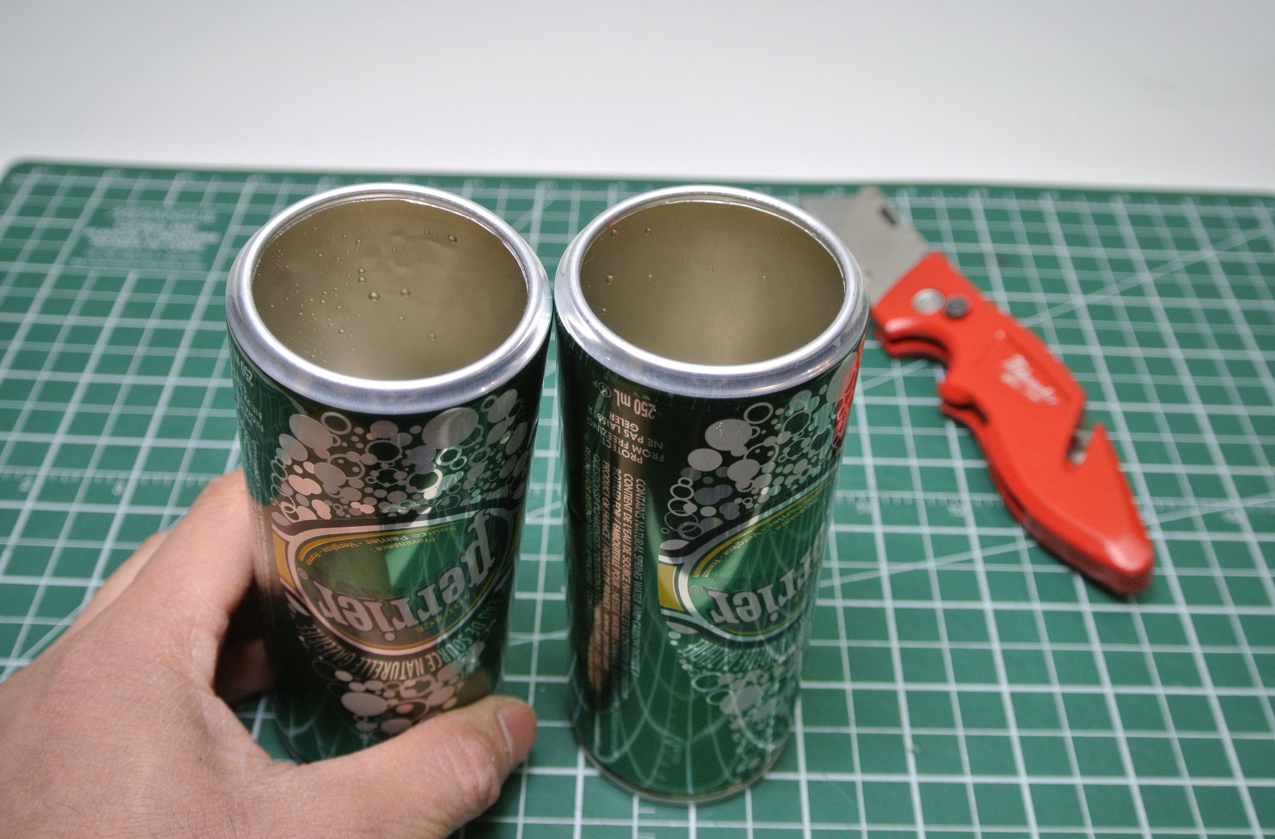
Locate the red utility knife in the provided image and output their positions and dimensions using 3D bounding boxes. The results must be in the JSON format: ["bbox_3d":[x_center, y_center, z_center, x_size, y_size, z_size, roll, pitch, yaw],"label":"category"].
[{"bbox_3d":[0.099,-0.019,0.411,0.040,0.017,0.181,-14,46,-16],"label":"red utility knife"}]

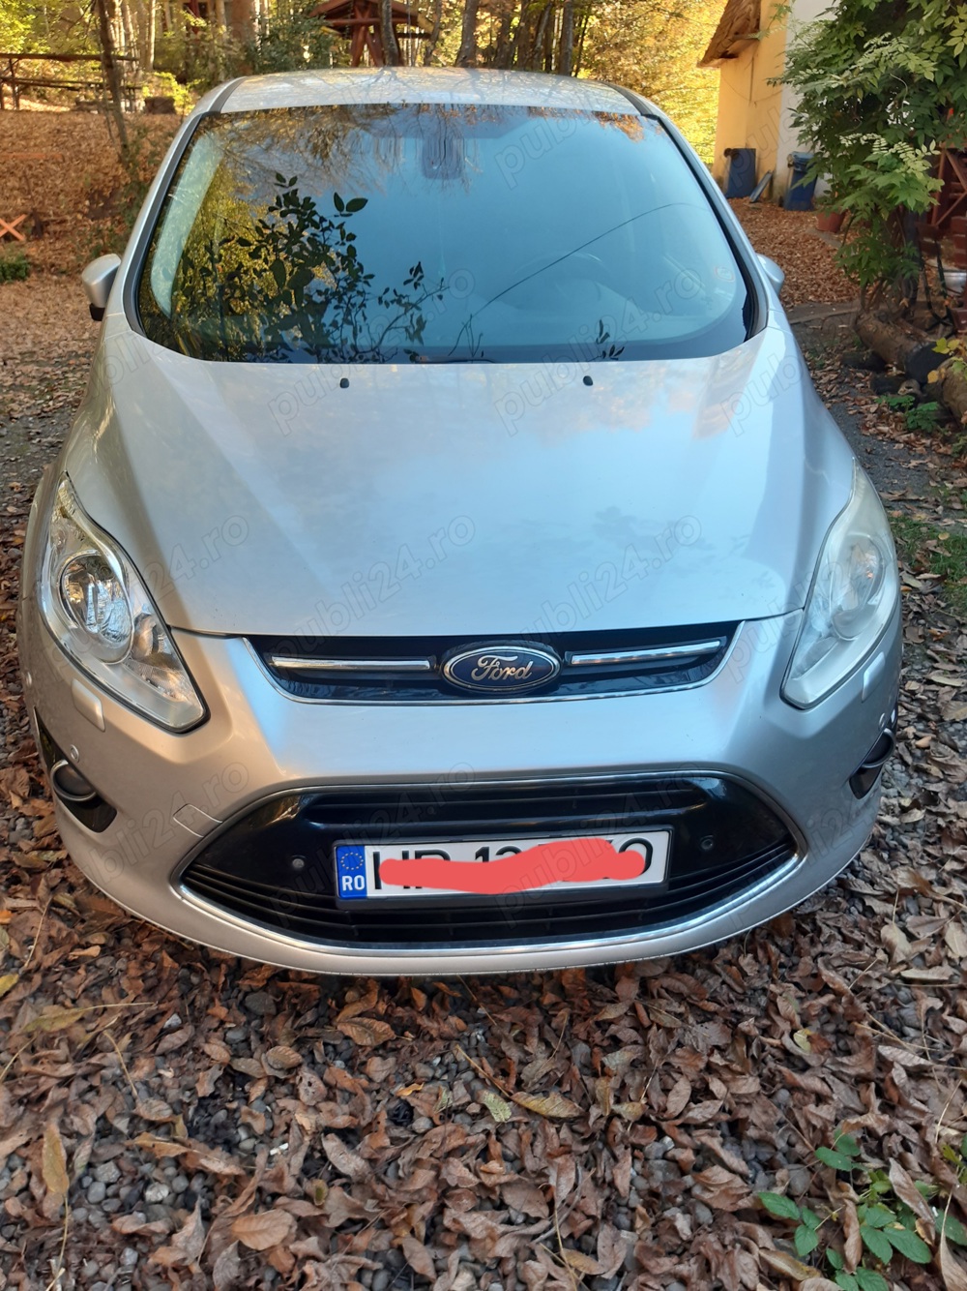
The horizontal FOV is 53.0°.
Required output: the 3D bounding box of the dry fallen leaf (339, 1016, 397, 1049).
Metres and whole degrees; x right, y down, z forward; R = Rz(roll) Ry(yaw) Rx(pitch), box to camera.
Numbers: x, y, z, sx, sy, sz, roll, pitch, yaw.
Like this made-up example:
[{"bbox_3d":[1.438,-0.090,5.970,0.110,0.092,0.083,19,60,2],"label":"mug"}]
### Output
[{"bbox_3d":[-0.210,0.694,1.742,0.106,0.017,0.053,8,28,14],"label":"dry fallen leaf"}]

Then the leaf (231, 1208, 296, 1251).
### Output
[{"bbox_3d":[-0.321,0.860,1.423,0.091,0.016,0.051,-6,28,-12],"label":"leaf"}]

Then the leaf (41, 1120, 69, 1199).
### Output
[{"bbox_3d":[-0.675,0.807,1.525,0.035,0.016,0.134,-13,30,-23],"label":"leaf"}]

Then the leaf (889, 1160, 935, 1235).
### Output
[{"bbox_3d":[0.644,0.830,1.462,0.037,0.030,0.113,-6,29,-13],"label":"leaf"}]

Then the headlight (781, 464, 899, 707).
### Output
[{"bbox_3d":[0.622,-0.130,1.735,0.350,0.260,0.540,-2,27,-5],"label":"headlight"}]

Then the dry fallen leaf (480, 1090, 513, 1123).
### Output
[{"bbox_3d":[0.021,0.760,1.603,0.033,0.018,0.068,-15,32,-28],"label":"dry fallen leaf"}]

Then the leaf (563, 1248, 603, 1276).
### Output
[{"bbox_3d":[0.143,0.881,1.383,0.062,0.012,0.022,16,31,27],"label":"leaf"}]

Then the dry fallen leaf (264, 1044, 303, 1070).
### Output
[{"bbox_3d":[-0.347,0.720,1.693,0.067,0.013,0.042,6,28,12],"label":"dry fallen leaf"}]

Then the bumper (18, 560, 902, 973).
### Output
[{"bbox_3d":[0.012,0.177,1.714,1.740,0.560,0.570,-2,27,-5],"label":"bumper"}]

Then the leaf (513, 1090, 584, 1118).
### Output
[{"bbox_3d":[0.106,0.759,1.609,0.112,0.022,0.047,15,31,24],"label":"leaf"}]

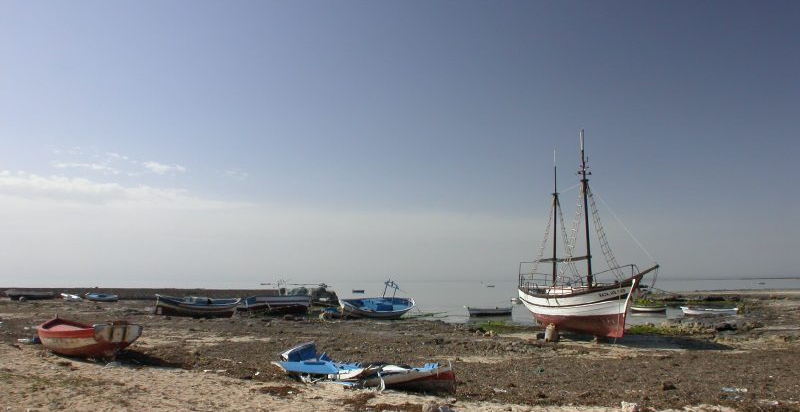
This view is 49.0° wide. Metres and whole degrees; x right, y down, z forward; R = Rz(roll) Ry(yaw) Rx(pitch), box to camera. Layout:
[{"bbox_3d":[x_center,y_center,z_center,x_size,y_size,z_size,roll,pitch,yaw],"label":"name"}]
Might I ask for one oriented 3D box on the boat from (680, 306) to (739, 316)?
[{"bbox_3d":[25.323,8.623,72.009,4.800,0.850,1.500,0,-5,0],"label":"boat"}]

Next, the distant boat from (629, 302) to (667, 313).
[{"bbox_3d":[22.897,9.536,80.965,3.400,0.650,1.300,0,-5,0],"label":"distant boat"}]

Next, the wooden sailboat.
[{"bbox_3d":[9.639,1.259,43.949,3.300,10.300,10.500,1,-5,-20],"label":"wooden sailboat"}]

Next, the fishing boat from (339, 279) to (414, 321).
[{"bbox_3d":[-1.692,6.835,64.652,5.700,2.600,1.900,2,13,-21],"label":"fishing boat"}]

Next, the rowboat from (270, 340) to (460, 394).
[{"bbox_3d":[-0.646,3.012,16.301,3.500,0.760,1.400,-3,-5,25],"label":"rowboat"}]

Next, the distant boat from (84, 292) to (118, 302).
[{"bbox_3d":[-39.684,12.209,116.405,4.500,1.100,1.600,0,3,0],"label":"distant boat"}]

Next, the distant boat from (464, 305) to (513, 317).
[{"bbox_3d":[7.601,8.986,74.297,4.000,0.850,1.400,0,-5,0],"label":"distant boat"}]

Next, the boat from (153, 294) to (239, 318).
[{"bbox_3d":[-15.472,7.707,66.593,6.300,1.650,2.000,-1,-5,3],"label":"boat"}]

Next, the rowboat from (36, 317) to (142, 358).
[{"bbox_3d":[-9.125,3.834,25.570,1.550,1.100,4.000,4,-7,-41],"label":"rowboat"}]

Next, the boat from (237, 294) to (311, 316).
[{"bbox_3d":[-10.161,8.183,71.065,5.900,1.600,2.000,-1,-5,6],"label":"boat"}]

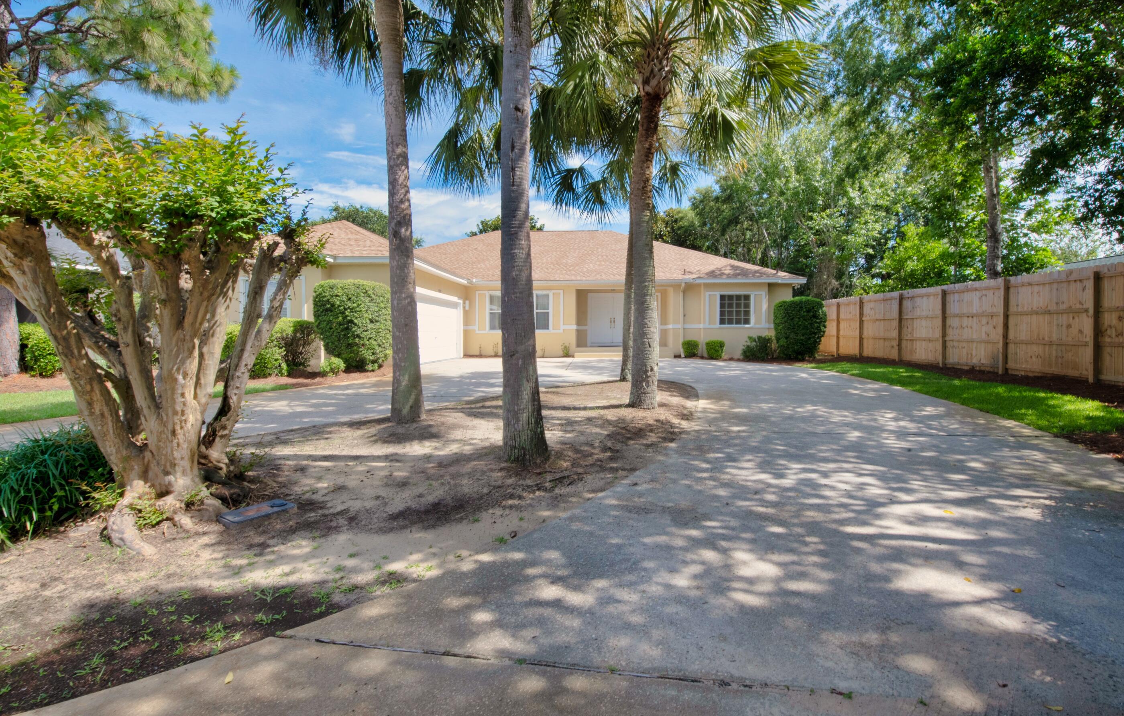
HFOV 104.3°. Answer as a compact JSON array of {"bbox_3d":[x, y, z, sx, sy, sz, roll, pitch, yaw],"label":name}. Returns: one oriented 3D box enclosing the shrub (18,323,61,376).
[{"bbox_3d":[-12.707,-0.213,10.600,0.920,1.270,0.880,0,3,6],"label":"shrub"}]

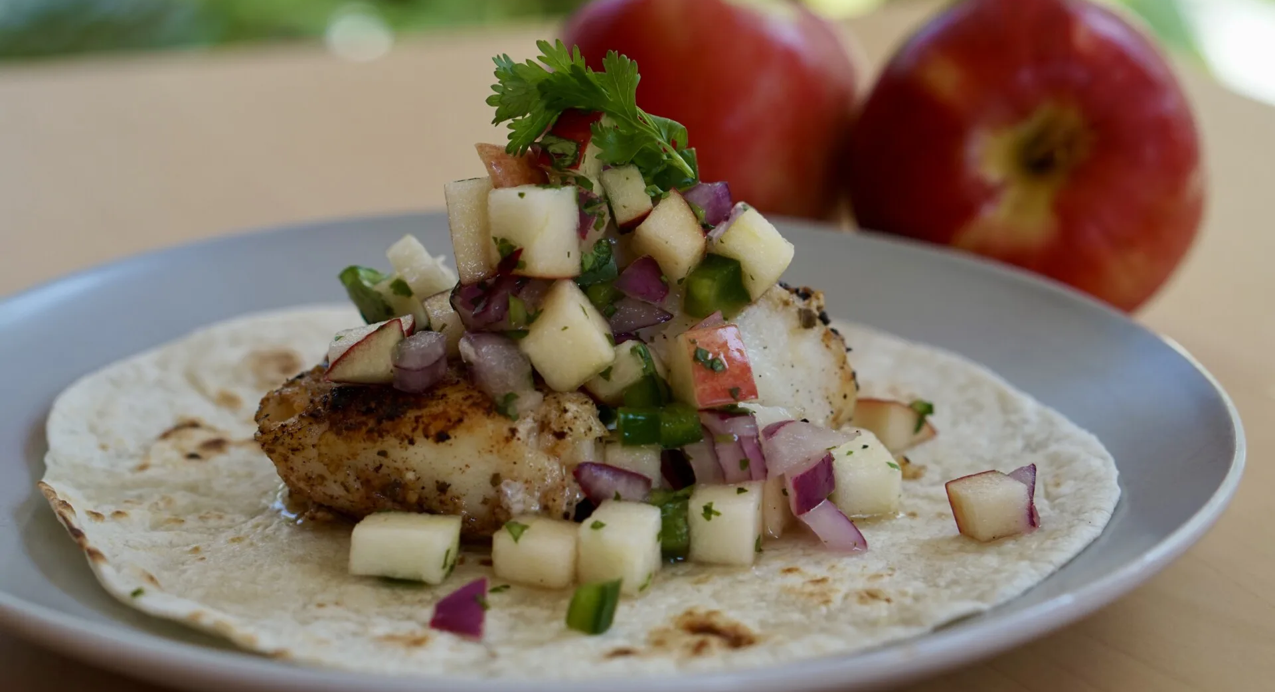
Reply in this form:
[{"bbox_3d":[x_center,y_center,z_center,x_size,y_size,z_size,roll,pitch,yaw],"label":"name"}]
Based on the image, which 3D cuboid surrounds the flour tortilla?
[{"bbox_3d":[-0.012,0.020,0.502,0.200,0.012,0.200,1,19,0],"label":"flour tortilla"}]

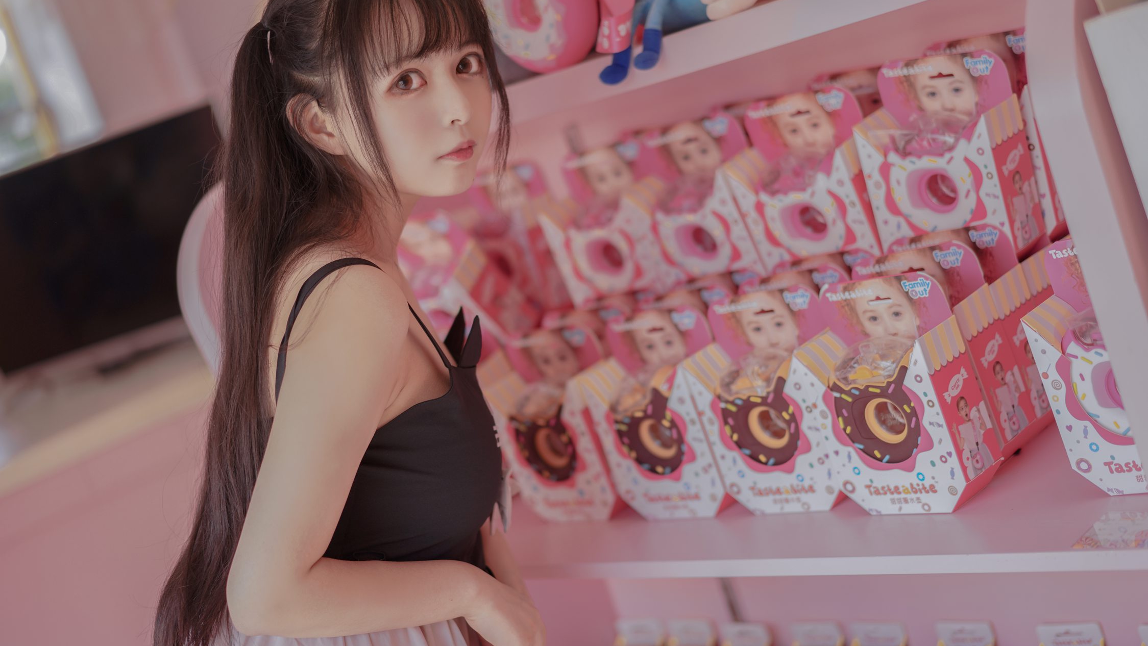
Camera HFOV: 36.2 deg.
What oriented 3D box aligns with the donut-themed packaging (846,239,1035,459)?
[{"bbox_3d":[0.360,0.042,1.794,0.164,0.229,0.064,-10,15,48],"label":"donut-themed packaging"}]

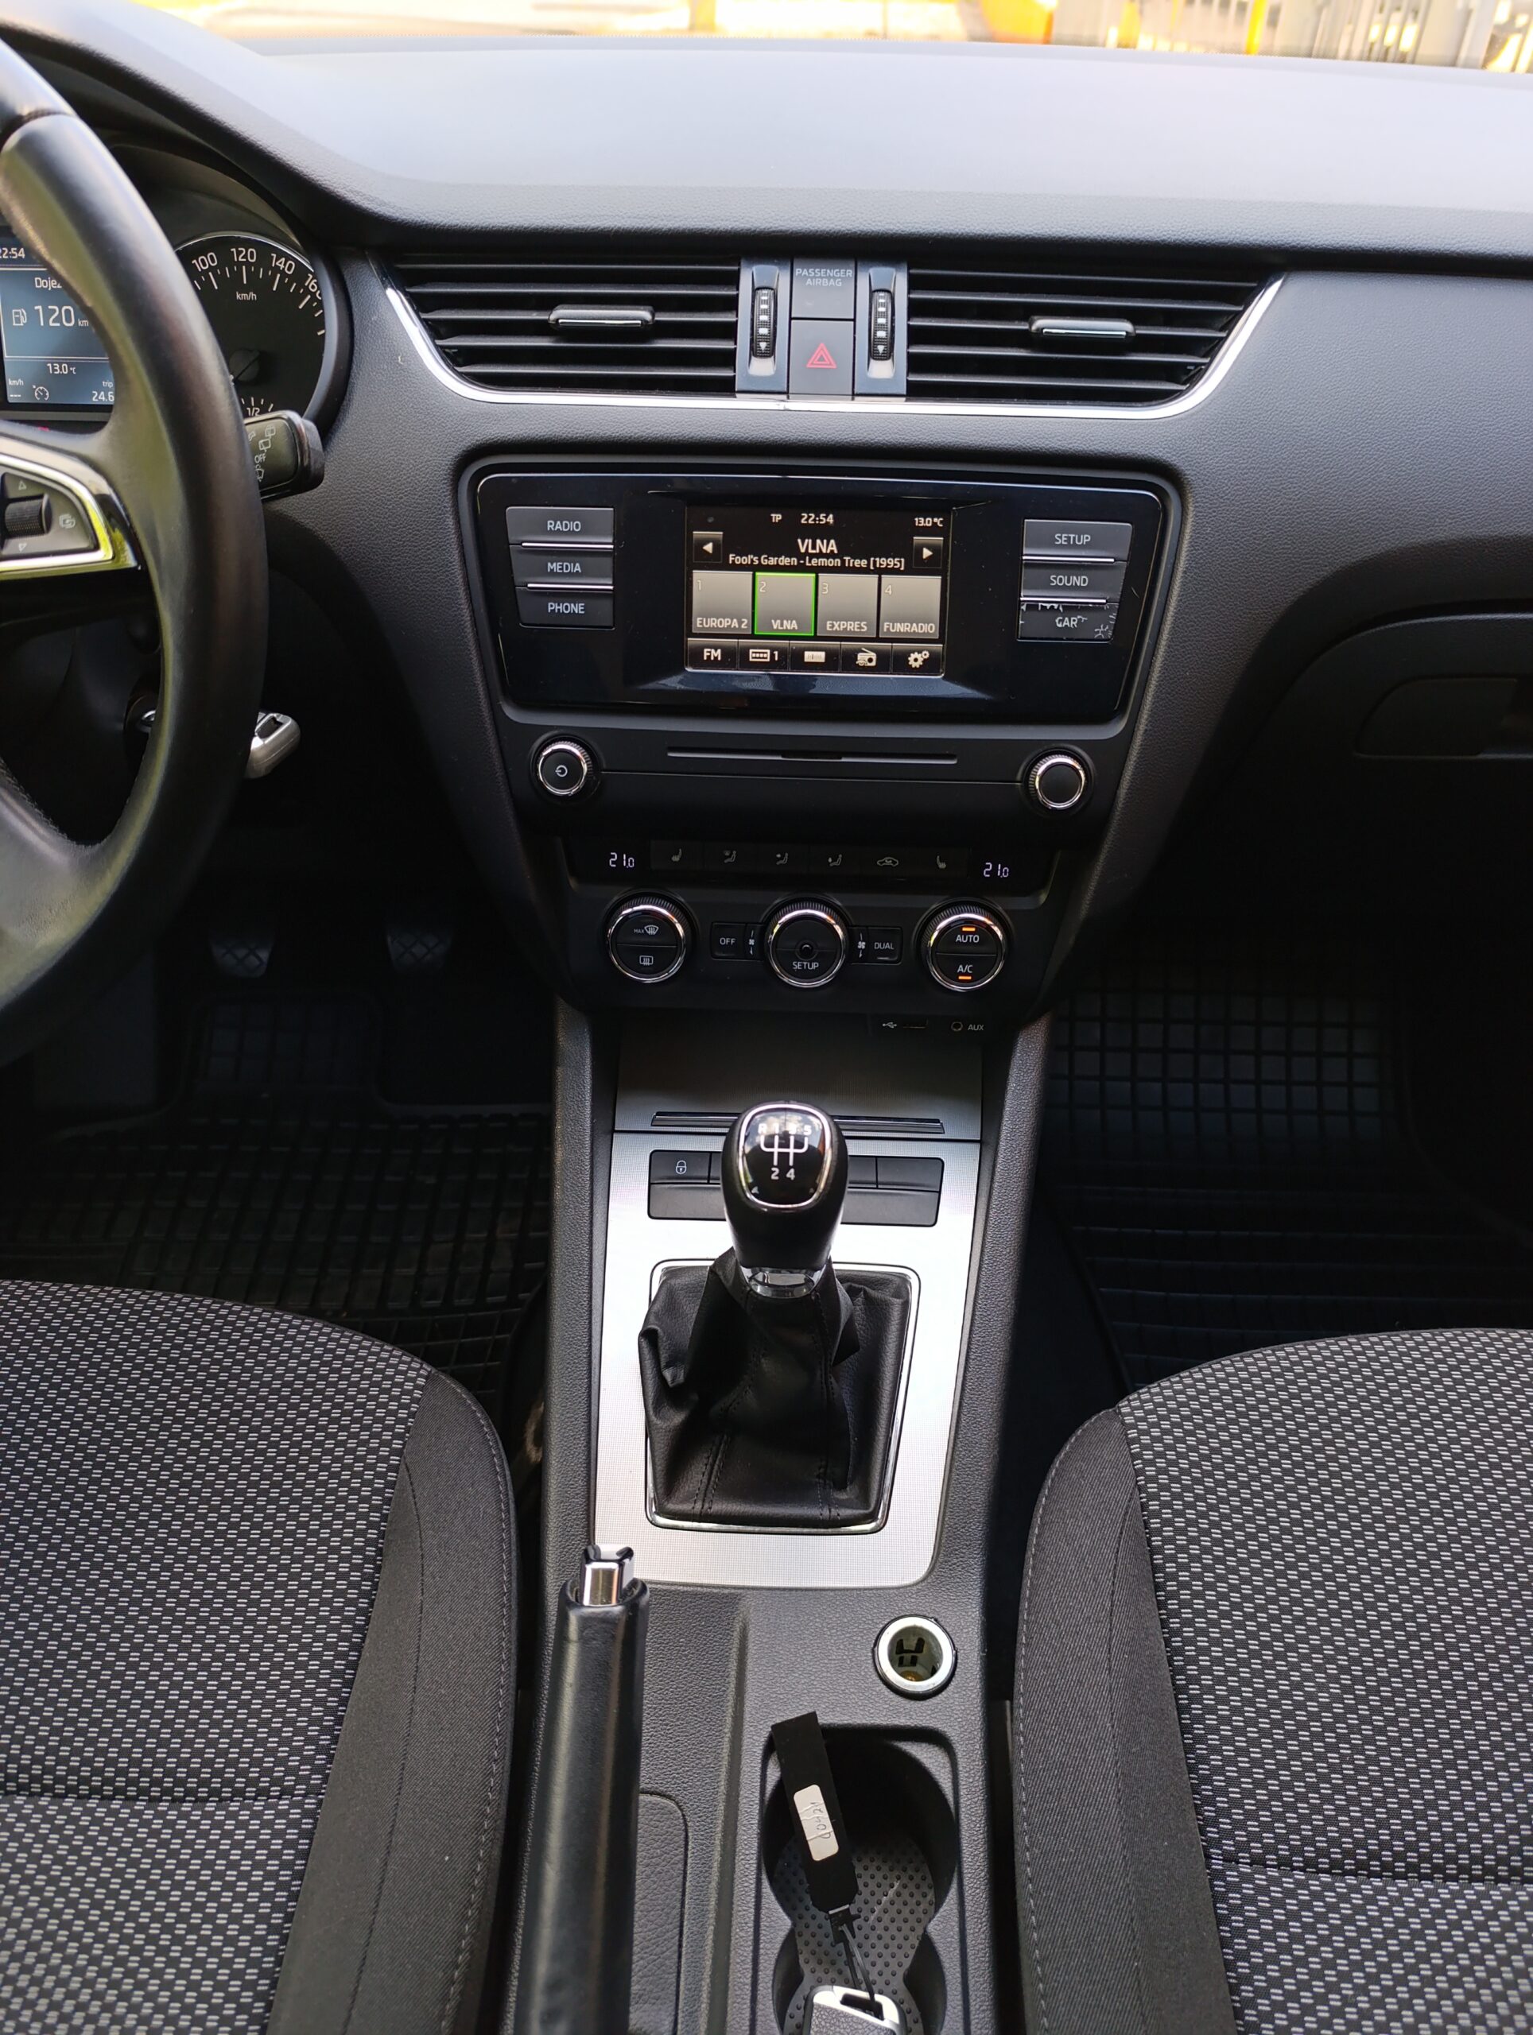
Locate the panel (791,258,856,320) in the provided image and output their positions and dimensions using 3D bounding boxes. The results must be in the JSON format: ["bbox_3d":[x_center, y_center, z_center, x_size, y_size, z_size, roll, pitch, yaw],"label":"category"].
[{"bbox_3d":[0.025,-0.318,0.590,0.028,0.025,0.010,1,-2,0],"label":"panel"}]

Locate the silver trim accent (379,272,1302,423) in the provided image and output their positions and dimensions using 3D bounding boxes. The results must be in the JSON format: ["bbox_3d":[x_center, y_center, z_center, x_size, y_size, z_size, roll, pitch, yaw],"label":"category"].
[{"bbox_3d":[0.028,-0.293,0.585,0.391,0.065,0.028,1,-2,0],"label":"silver trim accent"}]

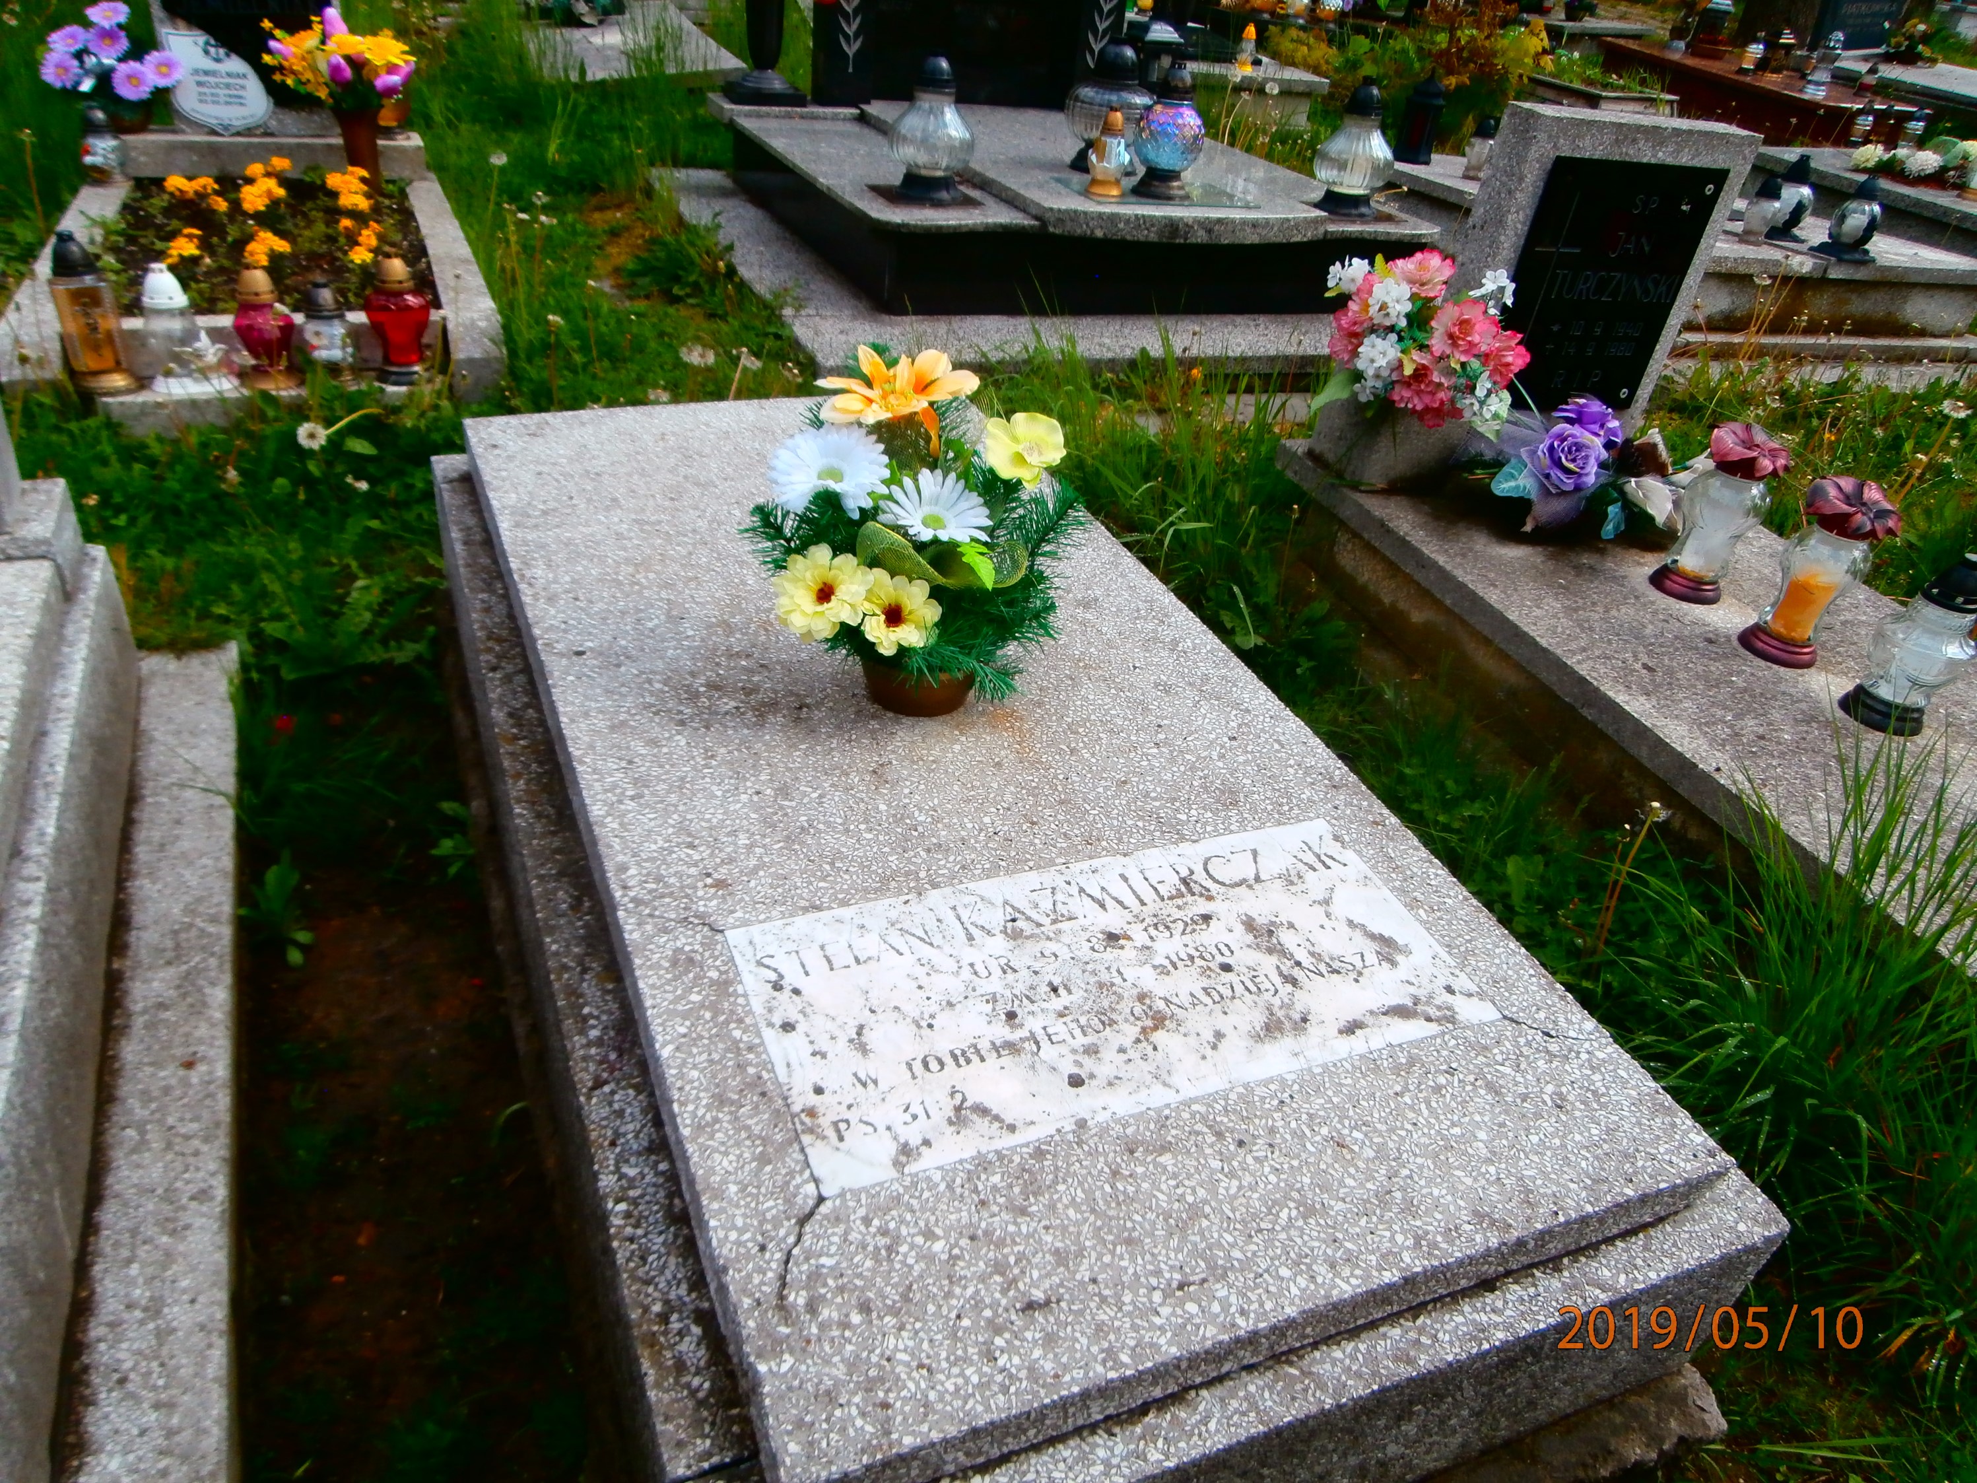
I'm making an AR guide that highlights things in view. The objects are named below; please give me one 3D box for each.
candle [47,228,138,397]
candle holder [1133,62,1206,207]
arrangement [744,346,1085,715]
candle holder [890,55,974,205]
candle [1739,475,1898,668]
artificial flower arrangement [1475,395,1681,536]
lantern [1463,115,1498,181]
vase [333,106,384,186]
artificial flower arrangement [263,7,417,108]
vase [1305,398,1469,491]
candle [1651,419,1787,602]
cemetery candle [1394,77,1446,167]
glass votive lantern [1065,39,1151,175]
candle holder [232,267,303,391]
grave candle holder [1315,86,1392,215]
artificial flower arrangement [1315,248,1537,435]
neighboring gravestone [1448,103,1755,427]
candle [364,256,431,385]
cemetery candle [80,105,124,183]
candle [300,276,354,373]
[{"bbox_3d":[-1.746,-0.834,2.655,0.130,0.285,0.125,-9,33,-22],"label":"candle"},{"bbox_3d":[0.467,-1.578,3.555,0.176,0.300,0.176,7,33,4],"label":"candle holder"},{"bbox_3d":[-0.096,-0.204,1.508,0.345,0.365,0.290,-4,35,-15],"label":"arrangement"},{"bbox_3d":[-0.138,-1.524,3.418,0.210,0.316,0.210,2,33,-3],"label":"candle holder"},{"bbox_3d":[1.157,-0.231,1.914,0.126,0.242,0.126,-4,35,-22],"label":"candle"},{"bbox_3d":[0.984,-0.466,2.288,0.340,0.180,0.200,-4,35,-22],"label":"artificial flower arrangement"},{"bbox_3d":[1.668,-1.972,4.561,0.114,0.180,0.114,14,34,14],"label":"lantern"},{"bbox_3d":[-1.732,-1.651,3.850,0.128,0.214,0.128,-9,35,-21],"label":"vase"},{"bbox_3d":[-1.766,-1.863,3.739,0.356,0.230,0.267,-10,35,-22],"label":"artificial flower arrangement"},{"bbox_3d":[0.674,-0.559,2.356,0.196,0.157,0.138,-9,38,-20],"label":"vase"},{"bbox_3d":[1.104,-0.341,2.074,0.126,0.239,0.126,-4,35,-22],"label":"candle"},{"bbox_3d":[1.540,-2.204,4.876,0.135,0.273,0.135,-7,33,-19],"label":"cemetery candle"},{"bbox_3d":[0.335,-1.726,3.722,0.238,0.299,0.238,4,31,-2],"label":"glass votive lantern"},{"bbox_3d":[-1.456,-0.831,2.754,0.128,0.221,0.128,-9,33,-22],"label":"candle holder"},{"bbox_3d":[0.983,-1.575,3.648,0.208,0.302,0.208,11,33,10],"label":"grave candle holder"},{"bbox_3d":[0.697,-0.648,2.219,0.279,0.256,0.223,-9,38,-20],"label":"artificial flower arrangement"},{"bbox_3d":[1.047,-0.818,2.442,0.473,0.542,0.095,-6,38,-21],"label":"neighboring gravestone"},{"bbox_3d":[-1.220,-0.871,2.836,0.142,0.240,0.142,-9,33,-22],"label":"candle"},{"bbox_3d":[-2.619,-1.763,4.049,0.125,0.201,0.125,-9,33,-22],"label":"cemetery candle"},{"bbox_3d":[-1.303,-0.820,2.726,0.087,0.190,0.087,-11,36,-22],"label":"candle"}]

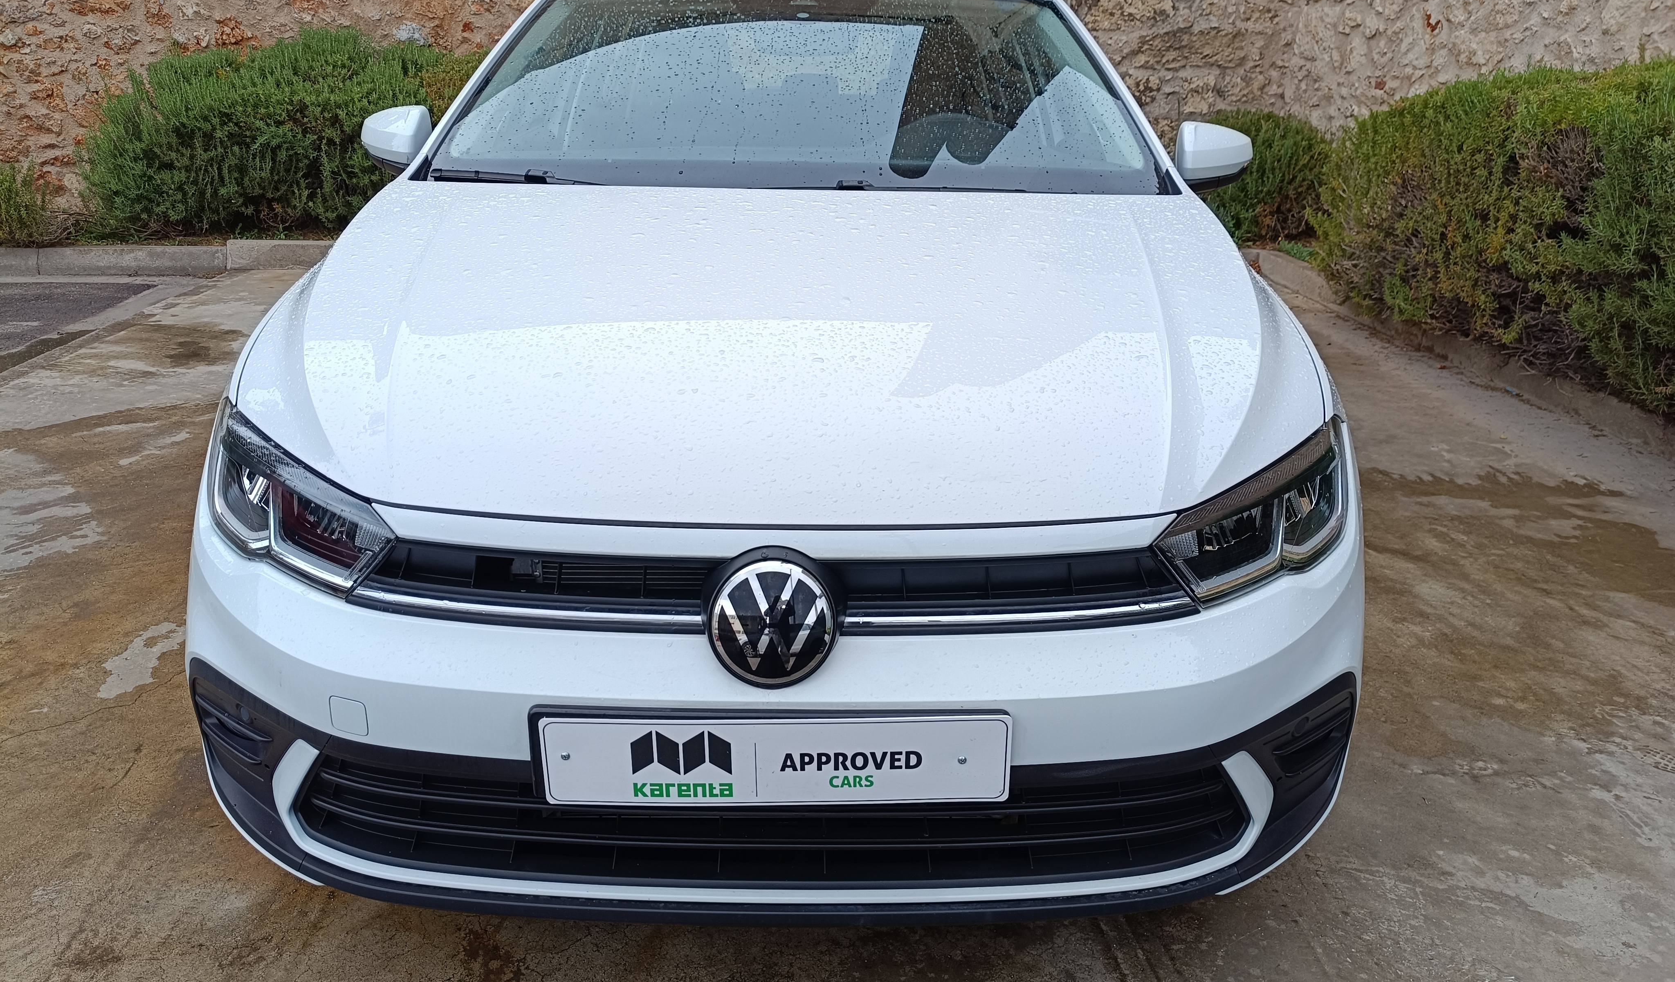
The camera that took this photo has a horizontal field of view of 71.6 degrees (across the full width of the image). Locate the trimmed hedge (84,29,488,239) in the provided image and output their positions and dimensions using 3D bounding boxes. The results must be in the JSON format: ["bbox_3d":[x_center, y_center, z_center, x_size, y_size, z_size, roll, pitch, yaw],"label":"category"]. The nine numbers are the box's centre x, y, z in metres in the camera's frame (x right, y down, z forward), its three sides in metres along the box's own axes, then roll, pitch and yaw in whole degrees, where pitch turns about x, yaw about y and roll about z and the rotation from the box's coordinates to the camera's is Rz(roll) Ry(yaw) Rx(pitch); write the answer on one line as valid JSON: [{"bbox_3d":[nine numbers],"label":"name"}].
[{"bbox_3d":[-3.316,-2.240,7.434,2.750,1.300,1.100,1,19,-1],"label":"trimmed hedge"}]

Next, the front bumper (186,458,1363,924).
[{"bbox_3d":[-0.075,0.228,1.530,1.720,0.540,0.490,1,19,-1],"label":"front bumper"}]

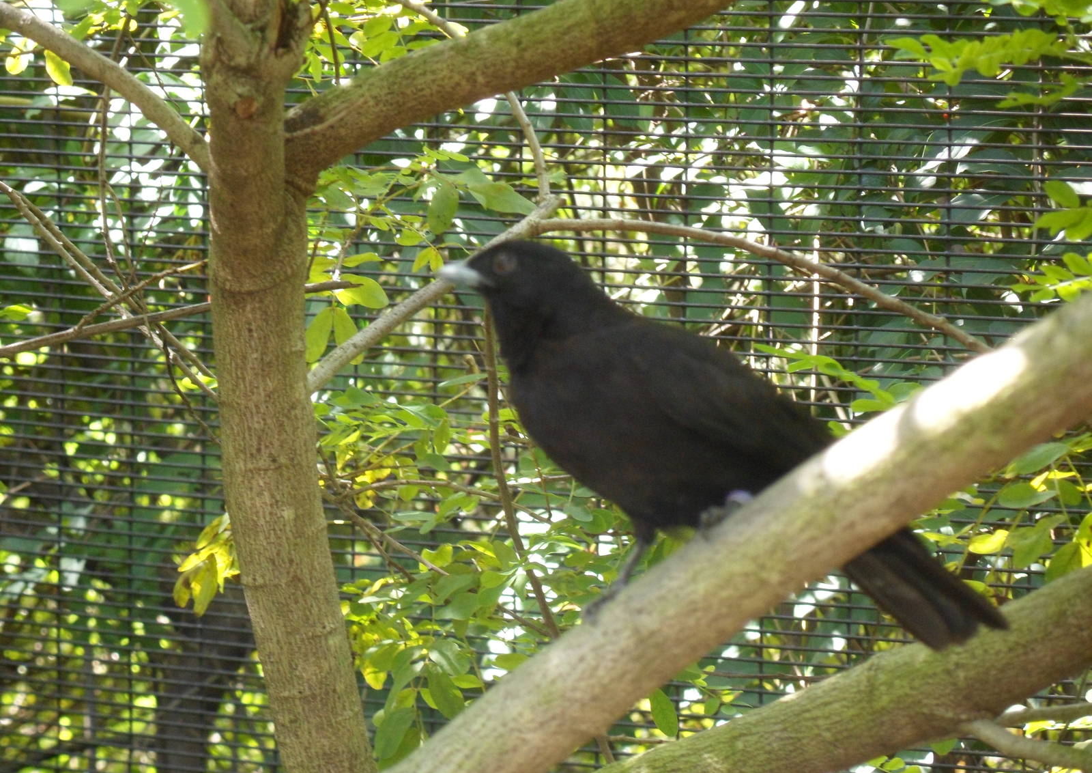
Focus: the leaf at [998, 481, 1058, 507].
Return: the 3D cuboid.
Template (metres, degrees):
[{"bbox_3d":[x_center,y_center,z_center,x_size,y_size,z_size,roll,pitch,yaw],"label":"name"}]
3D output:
[{"bbox_3d":[0.361,0.081,4.760,0.045,0.019,0.013,-7,0,0],"label":"leaf"}]

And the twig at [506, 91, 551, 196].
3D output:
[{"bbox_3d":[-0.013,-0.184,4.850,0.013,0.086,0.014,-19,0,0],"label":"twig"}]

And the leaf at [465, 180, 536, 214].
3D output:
[{"bbox_3d":[-0.034,-0.145,4.900,0.058,0.022,0.013,21,0,0],"label":"leaf"}]

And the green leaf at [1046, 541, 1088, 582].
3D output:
[{"bbox_3d":[0.387,0.134,4.740,0.024,0.042,0.012,27,0,0],"label":"green leaf"}]

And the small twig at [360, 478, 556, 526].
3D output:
[{"bbox_3d":[-0.068,0.087,4.920,0.154,0.022,0.020,10,0,0],"label":"small twig"}]

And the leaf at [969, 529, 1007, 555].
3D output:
[{"bbox_3d":[0.332,0.116,4.760,0.032,0.015,0.013,-20,0,0],"label":"leaf"}]

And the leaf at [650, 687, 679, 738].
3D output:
[{"bbox_3d":[0.089,0.249,4.830,0.019,0.041,0.011,-24,0,0],"label":"leaf"}]

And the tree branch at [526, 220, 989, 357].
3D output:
[{"bbox_3d":[0.165,-0.085,4.850,0.363,0.042,0.035,16,0,9],"label":"tree branch"}]

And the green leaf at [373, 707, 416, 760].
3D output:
[{"bbox_3d":[-0.115,0.264,4.820,0.023,0.045,0.012,33,0,0],"label":"green leaf"}]

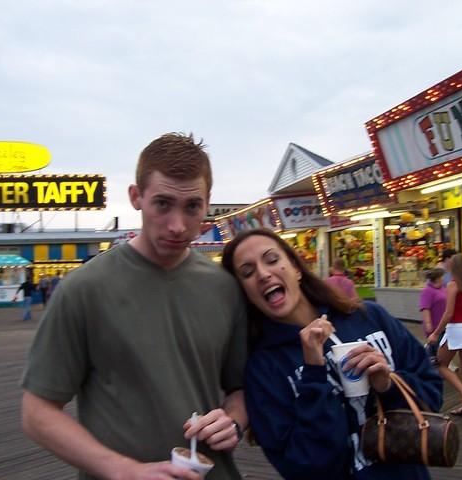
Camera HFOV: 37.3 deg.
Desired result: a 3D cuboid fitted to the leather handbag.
[{"bbox_3d":[0.438,0.437,1.680,0.235,0.225,0.130,-3,-4,31],"label":"leather handbag"}]

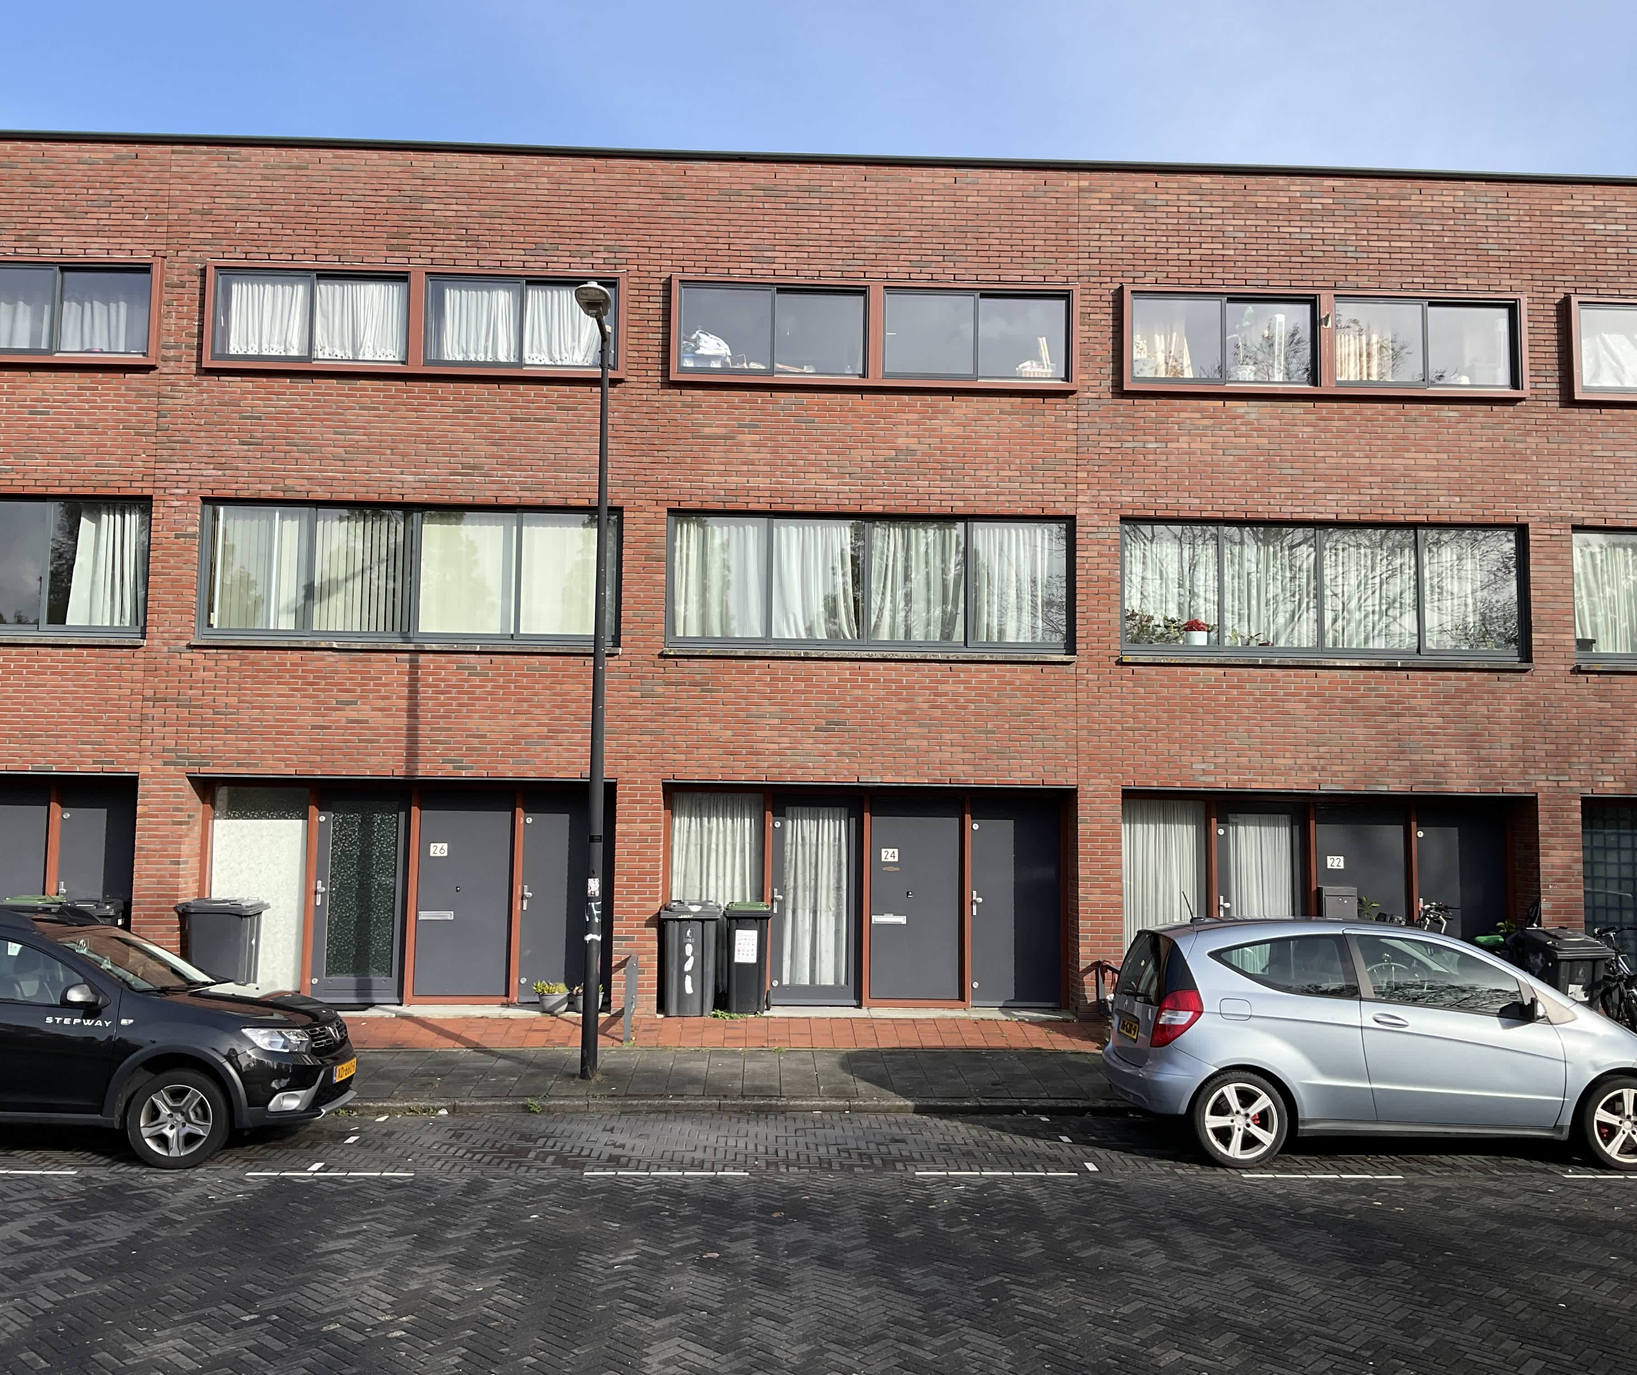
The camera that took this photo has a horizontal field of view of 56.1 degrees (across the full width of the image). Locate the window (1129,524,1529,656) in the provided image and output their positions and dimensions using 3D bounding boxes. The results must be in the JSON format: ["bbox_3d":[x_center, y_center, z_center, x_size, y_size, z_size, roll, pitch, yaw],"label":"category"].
[{"bbox_3d":[5.027,-0.933,15.316,4.126,1.420,0.160,1,-5,-2],"label":"window"}]

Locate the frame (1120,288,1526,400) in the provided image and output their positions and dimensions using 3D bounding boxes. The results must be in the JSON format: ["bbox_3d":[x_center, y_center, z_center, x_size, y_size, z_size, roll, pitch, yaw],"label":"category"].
[{"bbox_3d":[5.038,-3.412,15.332,4.070,1.066,0.200,1,-6,-2],"label":"frame"}]

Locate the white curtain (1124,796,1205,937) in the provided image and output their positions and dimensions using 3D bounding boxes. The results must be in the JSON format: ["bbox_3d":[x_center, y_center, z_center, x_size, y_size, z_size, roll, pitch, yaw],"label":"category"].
[{"bbox_3d":[3.451,2.106,15.435,0.838,1.965,0.100,1,-5,-2],"label":"white curtain"}]

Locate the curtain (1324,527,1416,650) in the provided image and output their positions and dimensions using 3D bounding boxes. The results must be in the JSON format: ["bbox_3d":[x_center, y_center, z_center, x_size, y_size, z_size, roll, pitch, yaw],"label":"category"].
[{"bbox_3d":[5.540,-1.001,15.444,0.921,1.235,0.100,1,-5,-2],"label":"curtain"}]

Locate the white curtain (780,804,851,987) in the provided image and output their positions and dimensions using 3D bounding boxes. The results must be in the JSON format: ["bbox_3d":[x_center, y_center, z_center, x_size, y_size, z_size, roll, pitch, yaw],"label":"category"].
[{"bbox_3d":[-0.026,2.069,15.278,0.707,1.788,0.090,1,-5,-2],"label":"white curtain"}]

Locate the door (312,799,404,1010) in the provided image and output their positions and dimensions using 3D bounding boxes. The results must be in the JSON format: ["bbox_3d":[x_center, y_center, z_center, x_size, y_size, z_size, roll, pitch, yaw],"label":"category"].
[{"bbox_3d":[-4.539,2.086,15.224,0.883,2.078,0.080,1,-5,-2],"label":"door"}]

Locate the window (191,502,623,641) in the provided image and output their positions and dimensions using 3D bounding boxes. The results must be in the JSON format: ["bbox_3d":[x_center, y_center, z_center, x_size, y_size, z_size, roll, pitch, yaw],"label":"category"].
[{"bbox_3d":[-3.993,-1.083,15.003,4.051,1.334,0.120,1,-5,-2],"label":"window"}]

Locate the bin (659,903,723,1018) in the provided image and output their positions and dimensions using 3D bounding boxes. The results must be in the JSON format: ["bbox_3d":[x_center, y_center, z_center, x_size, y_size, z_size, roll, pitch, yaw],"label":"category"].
[{"bbox_3d":[-1.222,2.608,14.836,0.580,1.070,0.720,1,-6,-2],"label":"bin"}]

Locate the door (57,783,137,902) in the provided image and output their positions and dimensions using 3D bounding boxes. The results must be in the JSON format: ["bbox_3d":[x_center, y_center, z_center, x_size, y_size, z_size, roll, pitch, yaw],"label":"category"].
[{"bbox_3d":[-6.999,1.969,14.956,0.889,2.041,0.070,1,-5,-2],"label":"door"}]

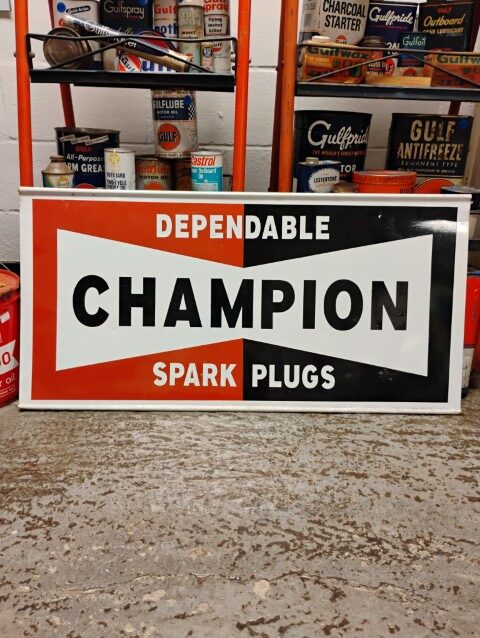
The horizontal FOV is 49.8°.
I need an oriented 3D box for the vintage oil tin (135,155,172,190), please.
[{"bbox_3d":[-0.205,-0.307,1.222,0.103,0.141,0.103,-4,22,-14],"label":"vintage oil tin"}]

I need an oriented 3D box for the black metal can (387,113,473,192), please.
[{"bbox_3d":[0.437,-0.356,1.236,0.166,0.245,0.105,4,21,7],"label":"black metal can"}]

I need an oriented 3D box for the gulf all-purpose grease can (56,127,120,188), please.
[{"bbox_3d":[-0.362,-0.357,1.258,0.152,0.196,0.152,-2,21,-7],"label":"gulf all-purpose grease can"}]

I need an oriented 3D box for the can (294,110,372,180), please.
[{"bbox_3d":[0.204,-0.341,1.185,0.170,0.245,0.170,1,21,0],"label":"can"}]

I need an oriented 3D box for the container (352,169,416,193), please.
[{"bbox_3d":[0.302,-0.250,1.112,0.134,0.130,0.134,5,21,9],"label":"container"}]

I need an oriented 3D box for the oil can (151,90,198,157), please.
[{"bbox_3d":[-0.146,-0.439,1.171,0.103,0.141,0.103,4,21,8],"label":"oil can"}]

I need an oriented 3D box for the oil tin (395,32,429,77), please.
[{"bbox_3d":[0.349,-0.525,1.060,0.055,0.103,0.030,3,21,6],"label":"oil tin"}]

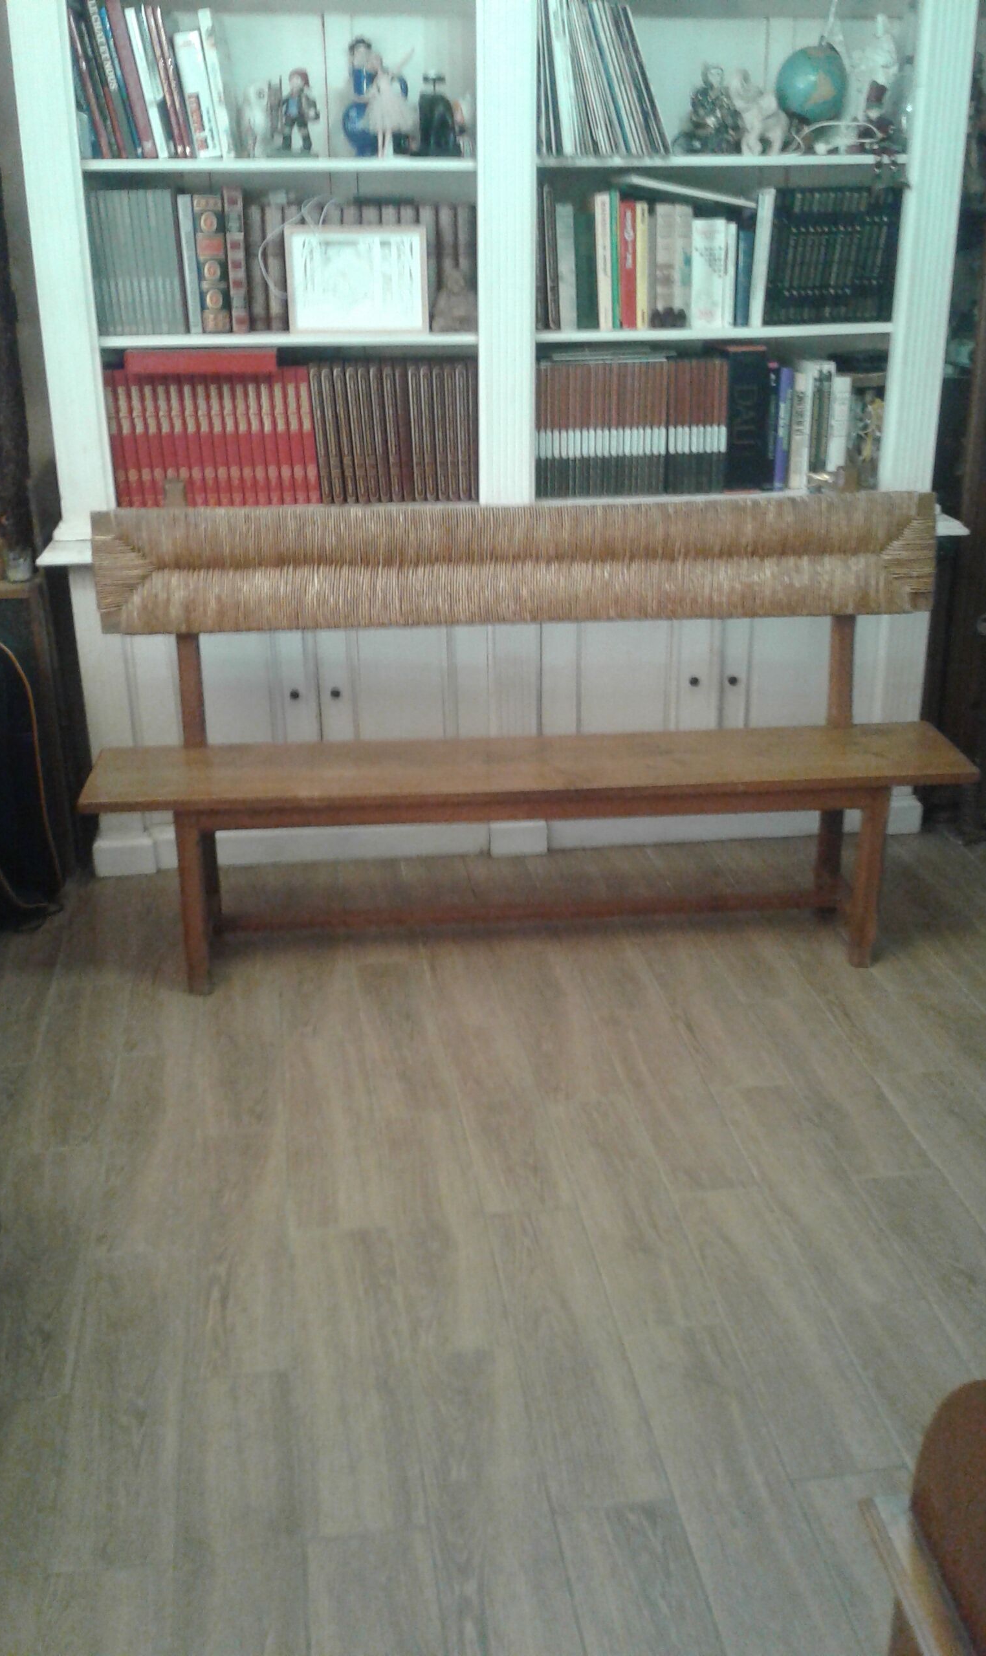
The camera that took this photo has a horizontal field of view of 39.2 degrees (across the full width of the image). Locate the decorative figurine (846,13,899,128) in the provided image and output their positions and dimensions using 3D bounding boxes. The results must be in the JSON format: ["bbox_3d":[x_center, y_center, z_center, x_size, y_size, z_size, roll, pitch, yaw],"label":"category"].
[{"bbox_3d":[0.925,-1.804,3.358,0.107,0.296,0.110,-3,20,-6],"label":"decorative figurine"}]

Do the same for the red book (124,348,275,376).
[{"bbox_3d":[-0.701,-1.139,3.366,0.352,0.055,0.250,-3,21,-6],"label":"red book"}]

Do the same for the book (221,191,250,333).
[{"bbox_3d":[-0.608,-1.351,3.314,0.043,0.312,0.230,-3,21,-6],"label":"book"}]

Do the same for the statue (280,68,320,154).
[{"bbox_3d":[-0.431,-1.619,3.144,0.088,0.186,0.070,-3,21,-6],"label":"statue"}]

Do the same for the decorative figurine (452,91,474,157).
[{"bbox_3d":[-0.068,-1.632,3.224,0.057,0.146,0.060,-3,21,-6],"label":"decorative figurine"}]

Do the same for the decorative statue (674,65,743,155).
[{"bbox_3d":[0.517,-1.710,3.307,0.144,0.188,0.120,-3,20,-6],"label":"decorative statue"}]

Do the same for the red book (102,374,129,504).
[{"bbox_3d":[-0.915,-0.964,3.412,0.031,0.316,0.225,-4,20,-6],"label":"red book"}]

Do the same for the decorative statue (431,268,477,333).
[{"bbox_3d":[-0.087,-1.266,3.323,0.116,0.149,0.090,-3,20,-6],"label":"decorative statue"}]

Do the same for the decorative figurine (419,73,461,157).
[{"bbox_3d":[-0.123,-1.657,3.223,0.092,0.172,0.085,-3,20,-6],"label":"decorative figurine"}]

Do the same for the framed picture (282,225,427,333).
[{"bbox_3d":[-0.327,-1.299,3.284,0.329,0.237,0.022,-3,12,-5],"label":"framed picture"}]

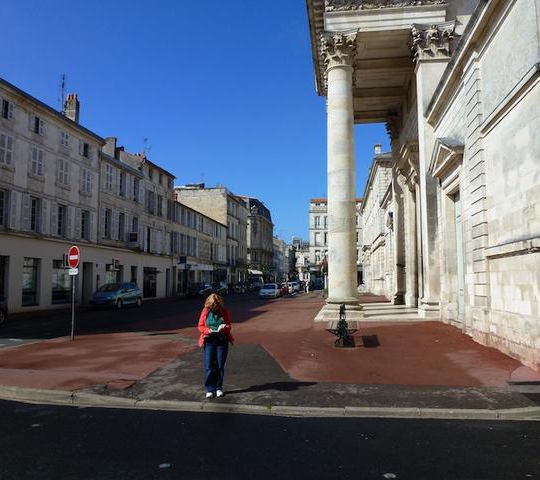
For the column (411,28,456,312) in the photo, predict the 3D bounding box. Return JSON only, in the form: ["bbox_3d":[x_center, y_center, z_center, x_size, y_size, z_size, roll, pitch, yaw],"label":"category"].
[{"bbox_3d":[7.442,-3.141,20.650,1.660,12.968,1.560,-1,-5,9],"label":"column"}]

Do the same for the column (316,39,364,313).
[{"bbox_3d":[3.493,-3.278,22.360,1.750,13.300,1.750,-1,-5,8],"label":"column"}]

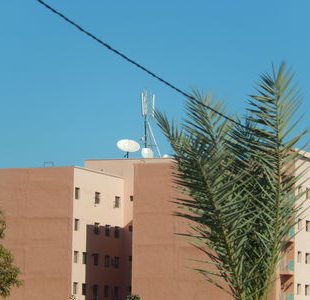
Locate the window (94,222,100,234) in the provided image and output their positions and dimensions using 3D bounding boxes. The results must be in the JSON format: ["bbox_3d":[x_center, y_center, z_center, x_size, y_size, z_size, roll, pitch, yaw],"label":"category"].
[{"bbox_3d":[-5.781,7.770,210.925,0.150,1.146,1.135,-1,-6,20],"label":"window"}]

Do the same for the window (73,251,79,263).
[{"bbox_3d":[-7.636,10.278,205.804,0.150,1.146,1.135,-1,-6,20],"label":"window"}]

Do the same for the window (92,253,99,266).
[{"bbox_3d":[-5.831,10.804,210.612,0.150,1.146,1.135,-1,-6,20],"label":"window"}]

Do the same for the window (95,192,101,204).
[{"bbox_3d":[-5.732,4.737,211.238,0.150,1.146,1.135,-1,-6,20],"label":"window"}]

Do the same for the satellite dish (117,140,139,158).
[{"bbox_3d":[-2.752,-0.052,222.000,2.400,2.200,1.800,2,-6,-11],"label":"satellite dish"}]

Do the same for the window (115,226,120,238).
[{"bbox_3d":[-3.861,8.329,216.038,0.150,1.146,1.135,-1,-6,20],"label":"window"}]

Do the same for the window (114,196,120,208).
[{"bbox_3d":[-3.812,5.295,216.351,0.150,1.146,1.135,-1,-6,20],"label":"window"}]

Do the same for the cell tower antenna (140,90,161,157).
[{"bbox_3d":[-0.419,-2.724,224.000,2.000,7.000,1.800,-1,-6,20],"label":"cell tower antenna"}]

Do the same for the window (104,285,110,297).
[{"bbox_3d":[-4.888,14.126,212.943,0.150,1.146,1.135,-1,-6,20],"label":"window"}]

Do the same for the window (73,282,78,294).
[{"bbox_3d":[-7.686,13.312,205.491,0.150,1.146,1.135,-1,-6,20],"label":"window"}]

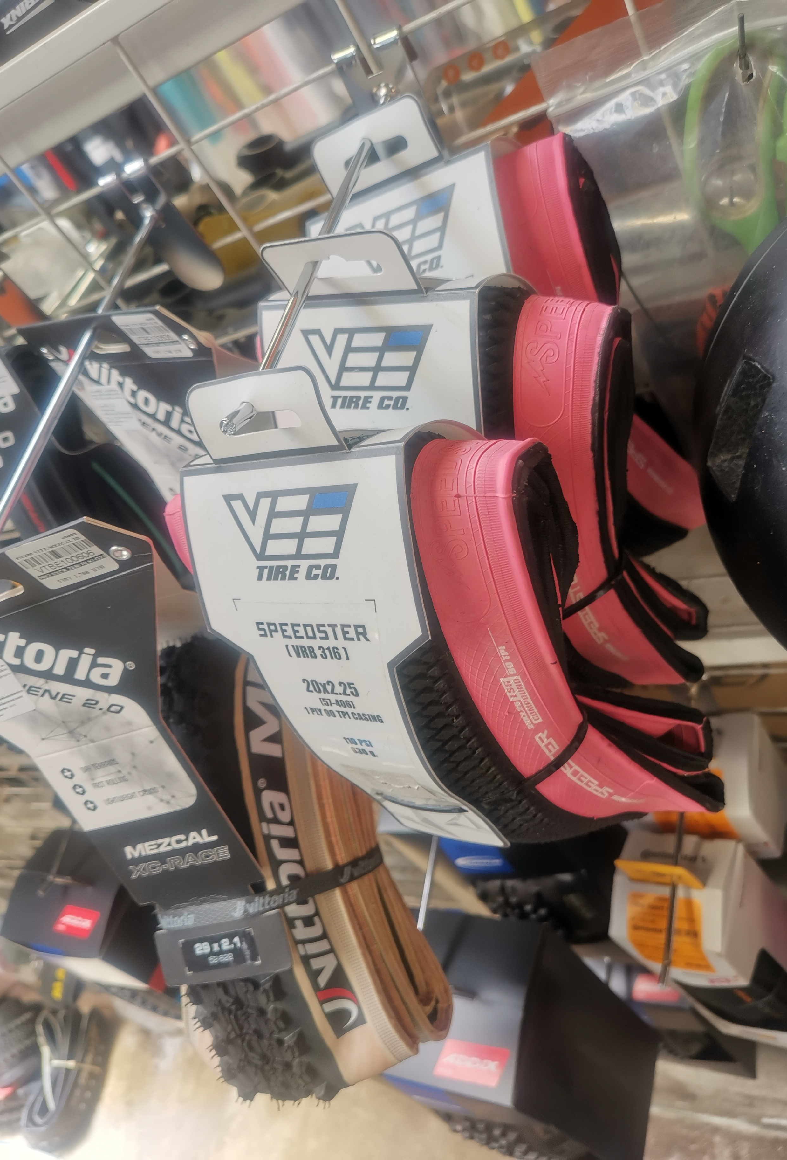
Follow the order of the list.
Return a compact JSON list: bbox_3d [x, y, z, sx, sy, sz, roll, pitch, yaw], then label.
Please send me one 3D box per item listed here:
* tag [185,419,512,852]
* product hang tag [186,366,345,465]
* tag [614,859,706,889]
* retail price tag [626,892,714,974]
[{"bbox_3d":[-0.007,0.031,0.324,0.093,0.169,0.063,0,20,34],"label":"tag"},{"bbox_3d":[-0.040,-0.051,0.281,0.055,0.029,0.005,0,32,34],"label":"product hang tag"},{"bbox_3d":[0.218,0.242,0.743,0.060,0.045,0.003,-7,51,34],"label":"tag"},{"bbox_3d":[0.230,0.301,0.755,0.061,0.069,0.025,-7,20,34],"label":"retail price tag"}]

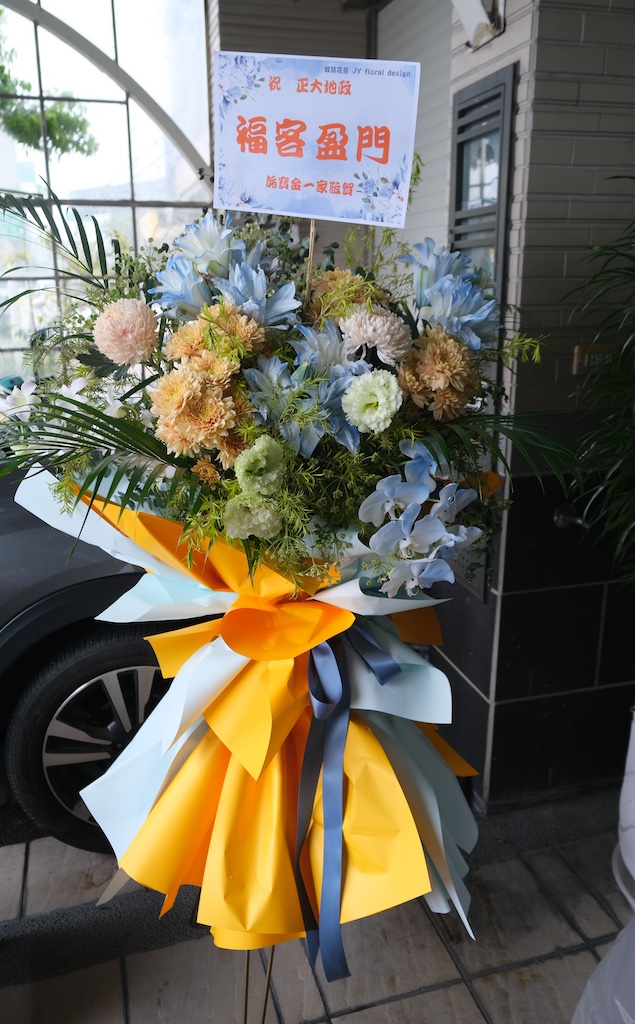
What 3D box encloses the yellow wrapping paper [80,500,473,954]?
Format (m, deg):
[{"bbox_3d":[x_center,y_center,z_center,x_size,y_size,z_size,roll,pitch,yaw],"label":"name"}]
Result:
[{"bbox_3d":[-0.054,0.310,1.269,0.600,0.700,0.420,3,17,11],"label":"yellow wrapping paper"}]

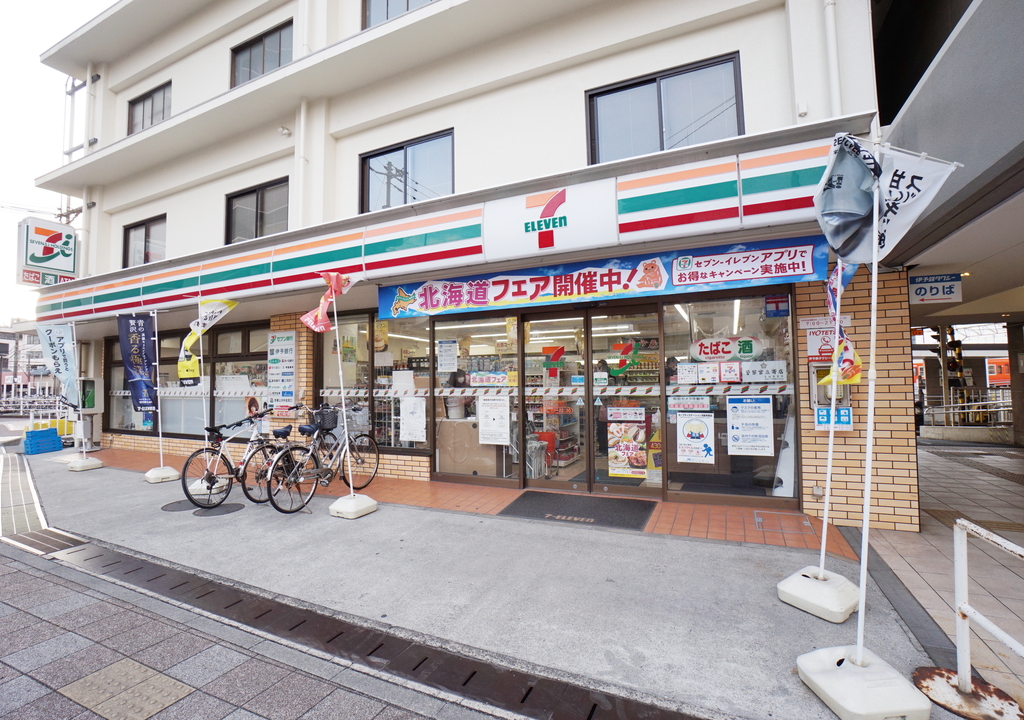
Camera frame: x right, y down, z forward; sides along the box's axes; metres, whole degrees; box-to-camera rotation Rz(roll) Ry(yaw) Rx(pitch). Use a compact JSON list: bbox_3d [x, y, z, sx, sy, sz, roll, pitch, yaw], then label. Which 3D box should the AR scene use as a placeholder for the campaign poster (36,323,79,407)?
[{"bbox_3d":[-7.744,0.111,7.684,0.520,1.450,0.150,0,-3,-14],"label":"campaign poster"}]

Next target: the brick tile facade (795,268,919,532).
[{"bbox_3d":[3.174,0.318,4.218,0.890,2.410,0.250,-2,-2,24],"label":"brick tile facade"}]

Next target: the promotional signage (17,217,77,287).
[{"bbox_3d":[-10.444,-2.335,10.161,0.310,1.430,0.870,-2,-2,25],"label":"promotional signage"}]

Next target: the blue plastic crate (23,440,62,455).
[{"bbox_3d":[-9.540,1.752,9.160,0.380,0.270,0.540,-2,-3,21],"label":"blue plastic crate"}]

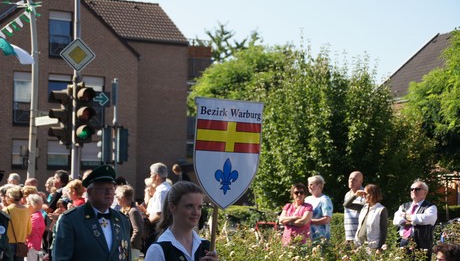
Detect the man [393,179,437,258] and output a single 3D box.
[{"bbox_3d":[2.093,1.399,11.800,0.520,1.740,0.370,-1,-4,35],"label":"man"}]

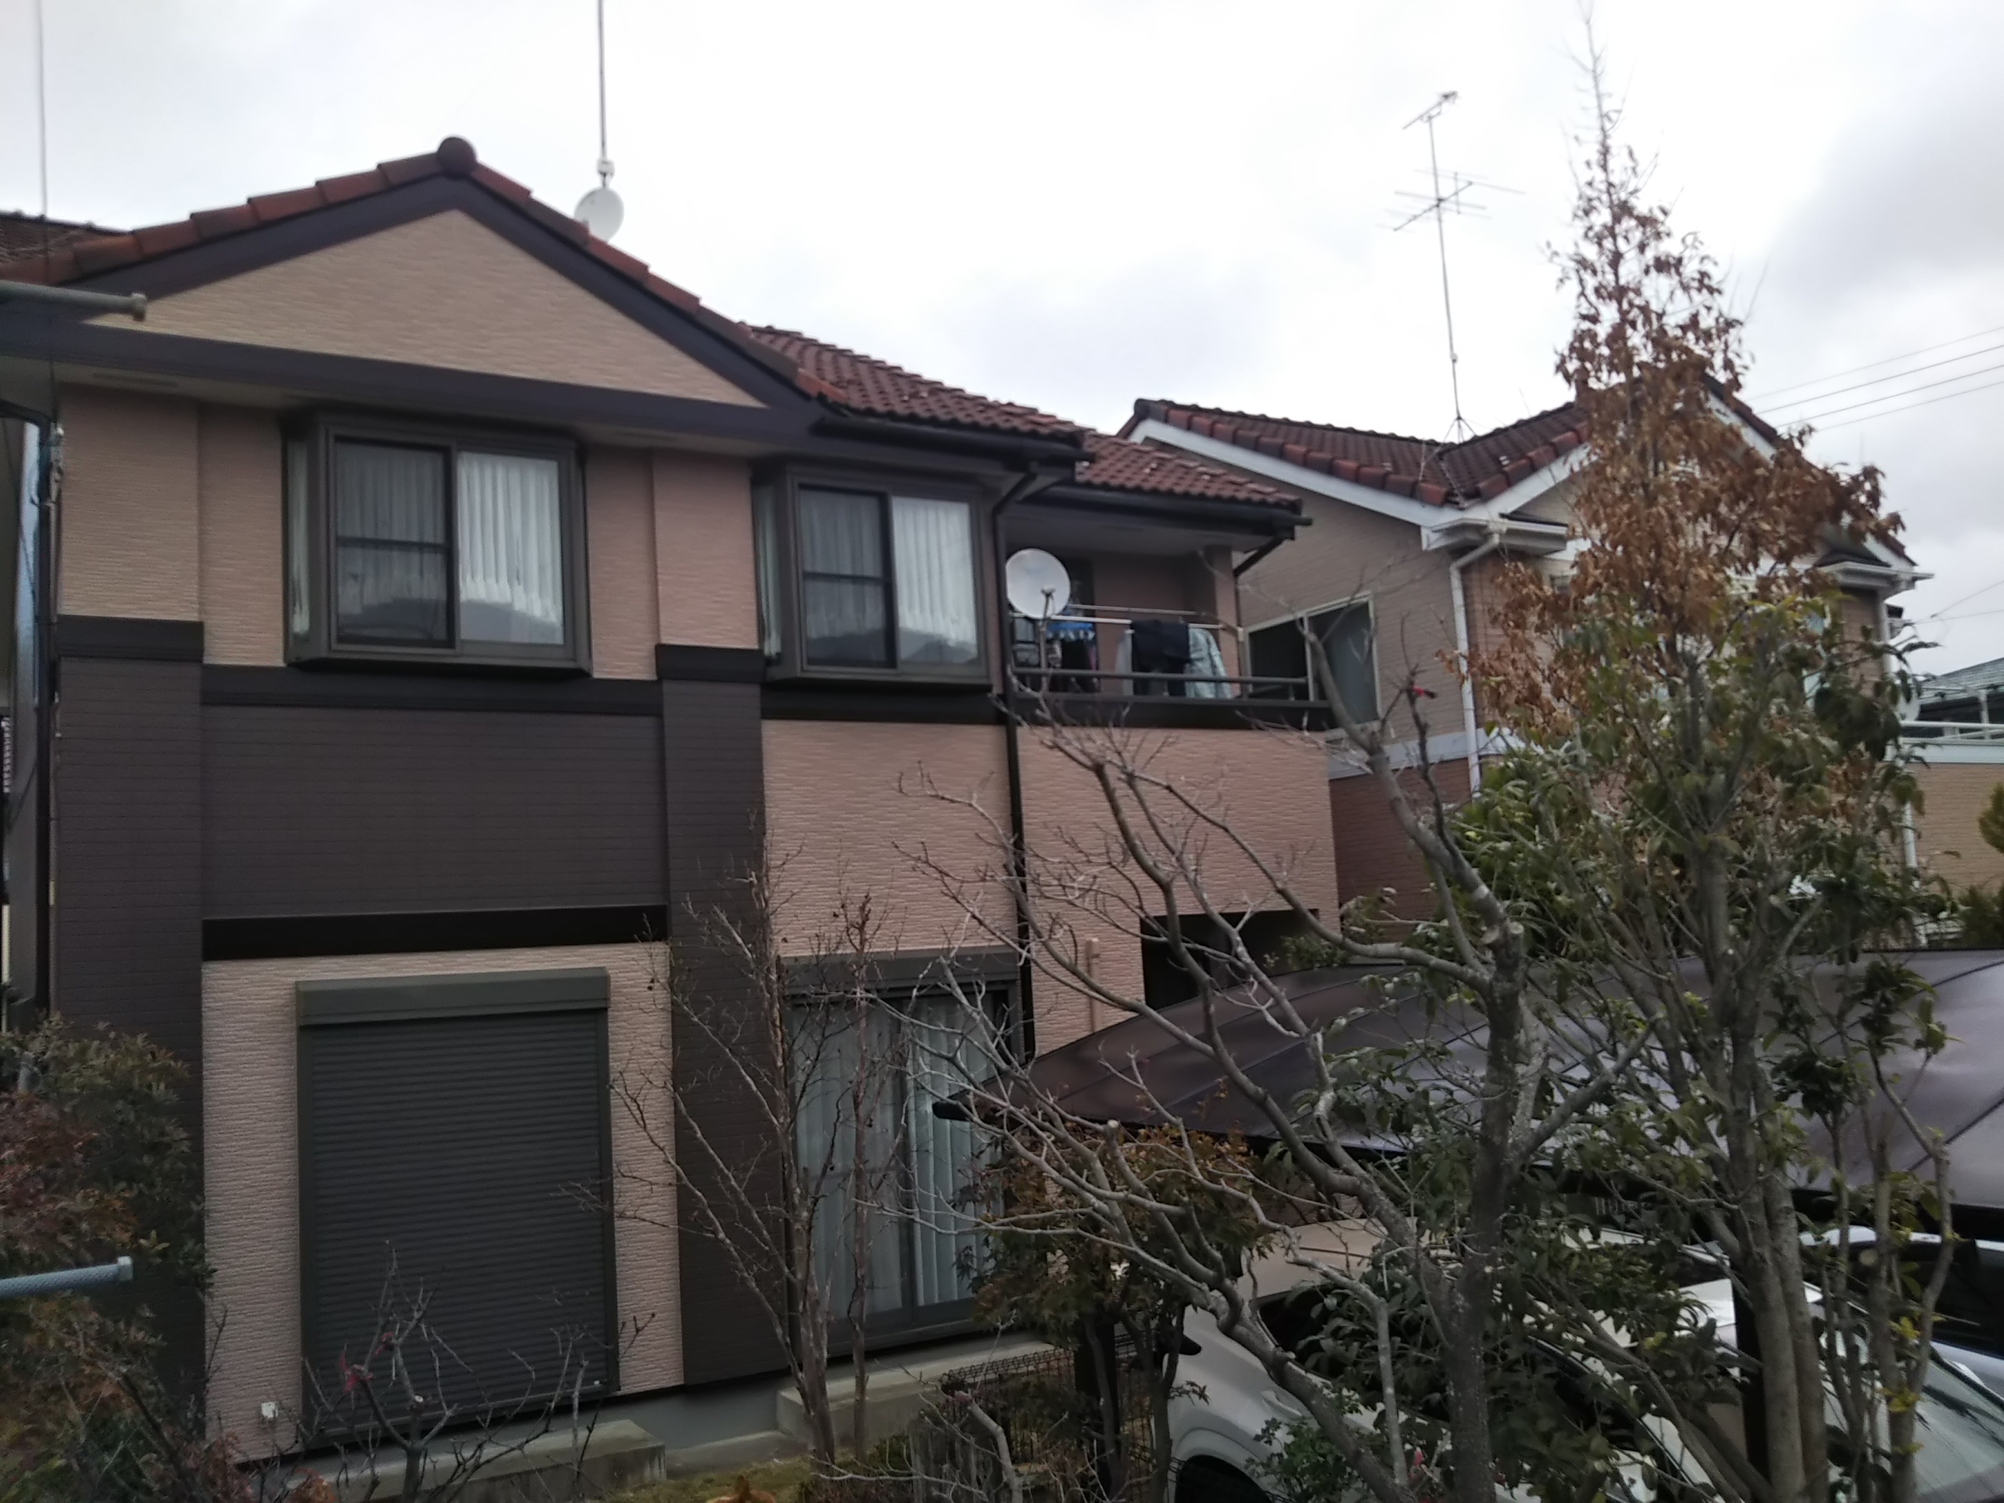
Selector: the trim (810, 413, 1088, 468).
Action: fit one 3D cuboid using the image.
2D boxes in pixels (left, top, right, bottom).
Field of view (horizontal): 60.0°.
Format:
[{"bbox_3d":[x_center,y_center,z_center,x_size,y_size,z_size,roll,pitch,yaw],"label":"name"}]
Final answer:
[{"bbox_3d":[-0.299,-1.957,11.060,1.950,0.140,0.140,1,-8,-30],"label":"trim"}]

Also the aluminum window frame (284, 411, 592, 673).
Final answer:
[{"bbox_3d":[-3.096,-1.150,9.744,1.675,1.380,0.280,1,-7,-30],"label":"aluminum window frame"}]

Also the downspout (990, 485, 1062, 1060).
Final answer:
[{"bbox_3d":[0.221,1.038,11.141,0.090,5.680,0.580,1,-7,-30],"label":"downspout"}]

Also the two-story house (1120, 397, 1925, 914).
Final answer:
[{"bbox_3d":[4.092,0.546,18.132,5.850,8.000,8.700,1,-7,-30],"label":"two-story house"}]

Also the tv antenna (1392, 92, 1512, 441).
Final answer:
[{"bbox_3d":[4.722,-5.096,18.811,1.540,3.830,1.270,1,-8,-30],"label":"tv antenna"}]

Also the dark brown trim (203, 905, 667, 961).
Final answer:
[{"bbox_3d":[-3.010,0.983,9.494,2.477,0.208,0.080,1,-8,-30],"label":"dark brown trim"}]

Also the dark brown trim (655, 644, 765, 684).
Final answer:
[{"bbox_3d":[-1.756,-0.527,10.516,0.690,0.215,0.090,1,-7,-30],"label":"dark brown trim"}]

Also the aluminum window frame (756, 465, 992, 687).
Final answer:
[{"bbox_3d":[-0.752,-1.103,11.044,1.610,1.350,0.280,1,-8,-30],"label":"aluminum window frame"}]

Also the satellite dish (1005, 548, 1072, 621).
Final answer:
[{"bbox_3d":[0.243,-1.138,11.801,0.480,0.500,0.300,-2,-16,-9],"label":"satellite dish"}]

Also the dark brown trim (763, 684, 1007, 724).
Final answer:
[{"bbox_3d":[-0.720,-0.296,11.136,1.710,0.215,0.070,1,-7,-30],"label":"dark brown trim"}]

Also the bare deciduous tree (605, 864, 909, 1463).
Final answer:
[{"bbox_3d":[-1.330,2.293,9.609,1.600,3.200,1.400,-2,-6,-7],"label":"bare deciduous tree"}]

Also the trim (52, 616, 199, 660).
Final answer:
[{"bbox_3d":[-4.454,-0.580,8.887,0.685,0.215,0.090,1,-8,-30],"label":"trim"}]

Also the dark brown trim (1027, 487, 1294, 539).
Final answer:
[{"bbox_3d":[1.212,-1.766,12.891,2.460,0.180,0.140,1,-8,-30],"label":"dark brown trim"}]

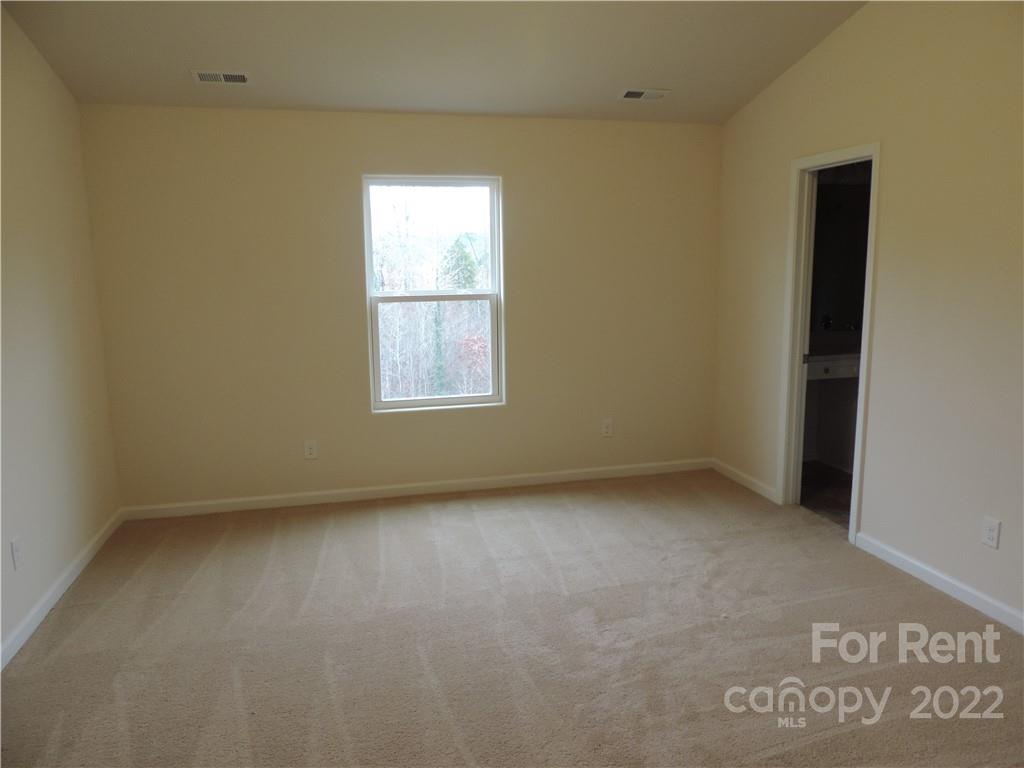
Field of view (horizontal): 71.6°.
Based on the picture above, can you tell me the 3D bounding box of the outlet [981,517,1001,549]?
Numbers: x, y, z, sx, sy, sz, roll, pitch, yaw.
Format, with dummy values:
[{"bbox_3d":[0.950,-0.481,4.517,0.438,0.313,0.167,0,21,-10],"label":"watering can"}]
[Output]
[{"bbox_3d":[2.029,0.629,3.003,0.010,0.117,0.072,-3,10,-13],"label":"outlet"}]

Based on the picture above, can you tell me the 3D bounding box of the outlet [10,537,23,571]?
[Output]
[{"bbox_3d":[-2.052,0.701,2.941,0.010,0.117,0.072,-3,10,-13],"label":"outlet"}]

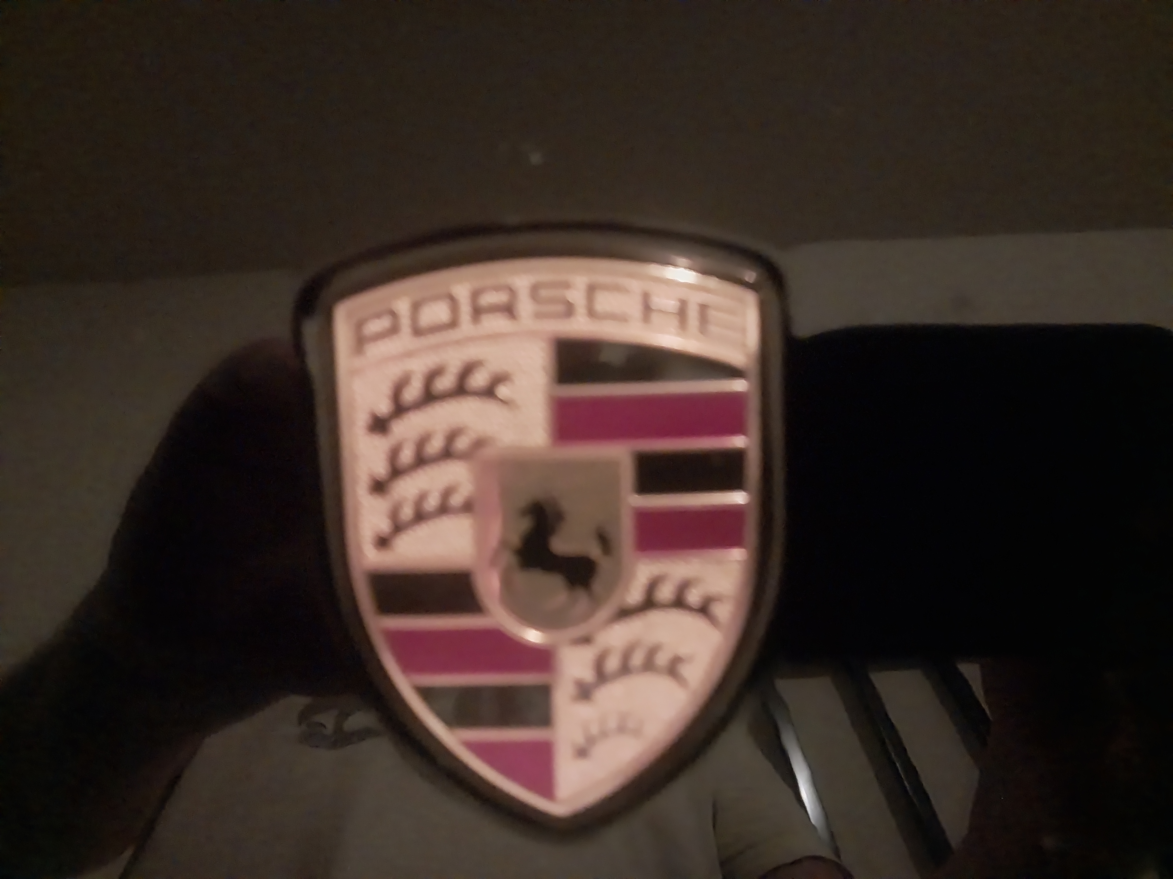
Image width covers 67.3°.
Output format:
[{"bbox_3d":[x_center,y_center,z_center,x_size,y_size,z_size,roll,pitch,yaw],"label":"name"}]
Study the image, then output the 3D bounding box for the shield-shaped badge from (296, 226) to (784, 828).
[{"bbox_3d":[-0.004,0.010,0.097,0.053,0.066,0.007,-1,5,-4],"label":"shield-shaped badge"}]

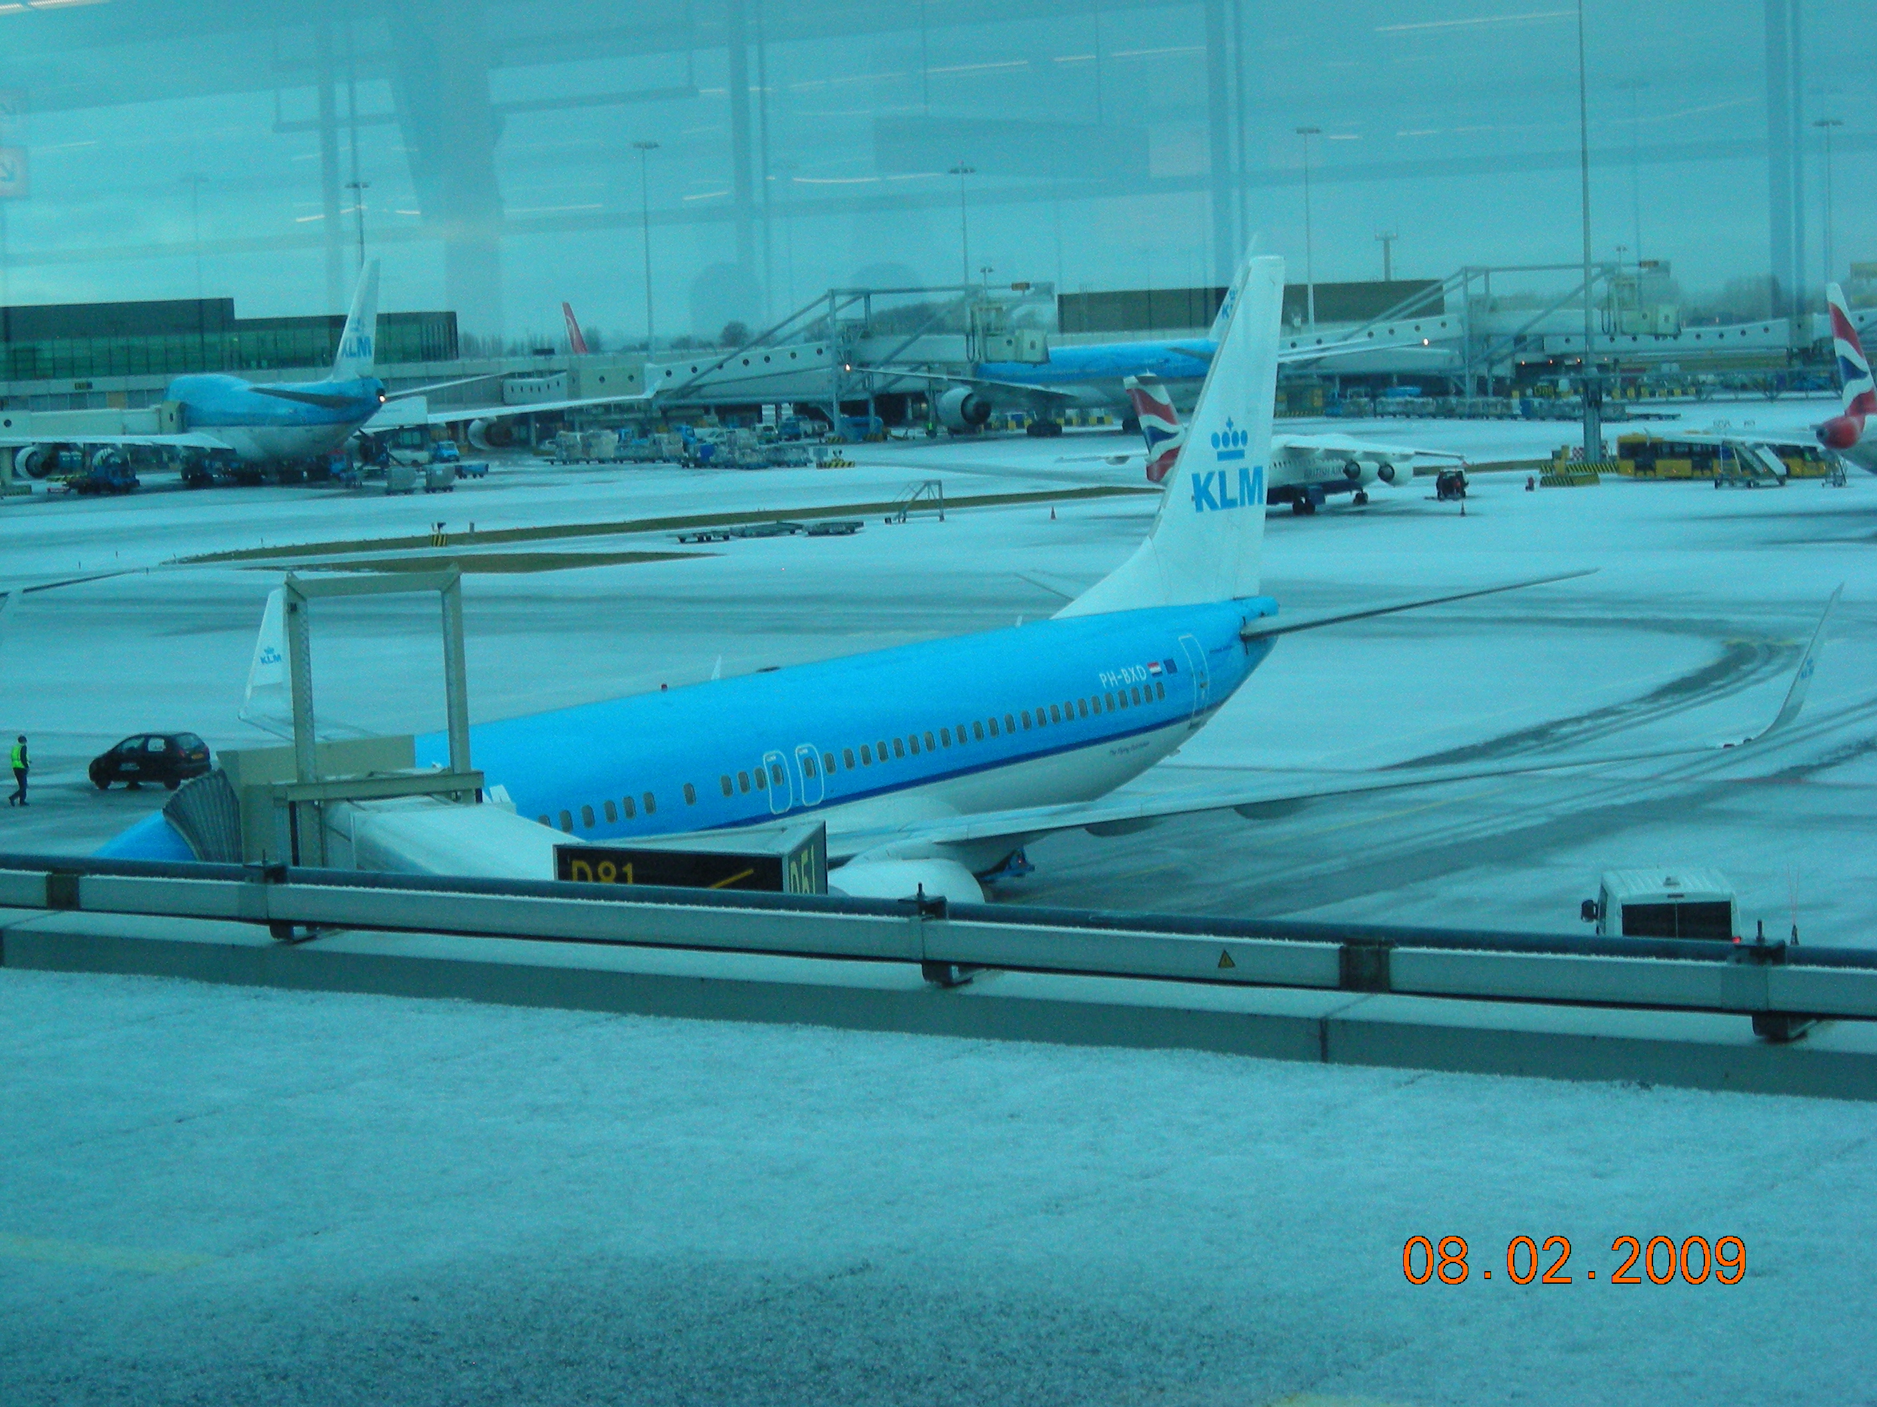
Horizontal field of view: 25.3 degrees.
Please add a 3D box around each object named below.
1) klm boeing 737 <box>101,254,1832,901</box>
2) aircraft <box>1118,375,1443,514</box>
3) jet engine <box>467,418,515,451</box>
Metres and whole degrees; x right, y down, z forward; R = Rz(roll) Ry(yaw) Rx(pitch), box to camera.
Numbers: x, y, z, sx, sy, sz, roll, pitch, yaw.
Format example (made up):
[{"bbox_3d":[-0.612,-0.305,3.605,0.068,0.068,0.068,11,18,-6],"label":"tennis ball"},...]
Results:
[{"bbox_3d":[-3.003,-1.286,75.604,35.800,12.500,39.400,1,7,34],"label":"klm boeing 737"},{"bbox_3d":[18.902,-15.080,240.505,26.300,8.600,30.800,1,6,31],"label":"aircraft"},{"bbox_3d":[-41.203,-24.748,384.000,2.800,2.850,5.200,-5,6,-25],"label":"jet engine"}]

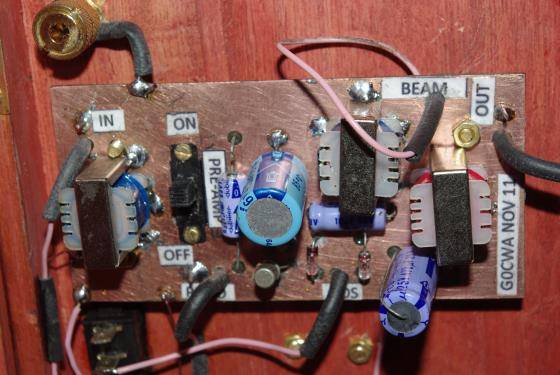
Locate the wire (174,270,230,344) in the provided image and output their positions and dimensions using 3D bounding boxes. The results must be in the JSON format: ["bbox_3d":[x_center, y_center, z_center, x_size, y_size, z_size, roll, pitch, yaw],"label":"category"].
[{"bbox_3d":[-0.019,0.027,0.297,0.005,0.018,0.008,31,7,-3],"label":"wire"}]

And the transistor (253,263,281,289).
[{"bbox_3d":[-0.003,0.020,0.296,0.005,0.005,0.005,-1,19,6],"label":"transistor"}]

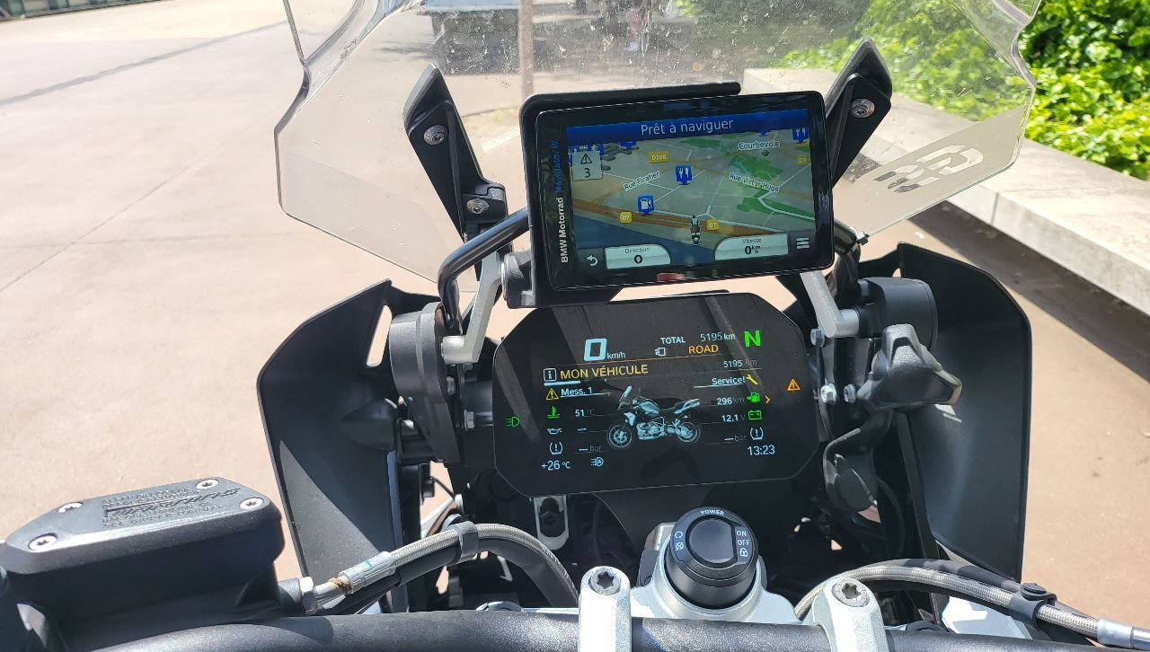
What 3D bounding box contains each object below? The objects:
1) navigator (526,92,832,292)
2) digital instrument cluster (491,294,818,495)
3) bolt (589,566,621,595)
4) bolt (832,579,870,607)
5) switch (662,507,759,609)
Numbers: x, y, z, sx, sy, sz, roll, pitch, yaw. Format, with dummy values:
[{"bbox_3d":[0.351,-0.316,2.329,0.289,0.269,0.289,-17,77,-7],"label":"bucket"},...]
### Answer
[{"bbox_3d":[0.052,-0.064,0.383,0.139,0.085,0.027,-5,4,-1],"label":"navigator"},{"bbox_3d":[0.045,0.041,0.474,0.184,0.110,0.030,-4,-12,2],"label":"digital instrument cluster"},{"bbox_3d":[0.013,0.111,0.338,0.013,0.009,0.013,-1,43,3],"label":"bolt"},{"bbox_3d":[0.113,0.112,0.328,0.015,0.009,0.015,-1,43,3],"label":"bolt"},{"bbox_3d":[0.069,0.118,0.400,0.046,0.030,0.046,-2,44,2],"label":"switch"}]

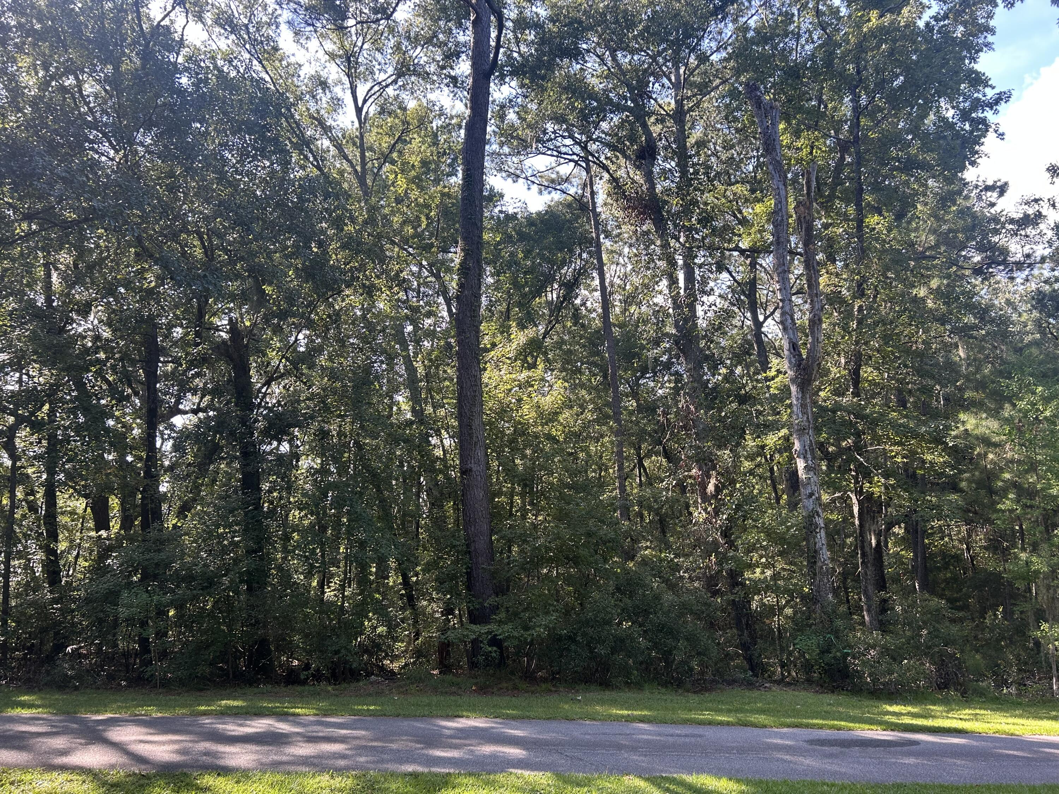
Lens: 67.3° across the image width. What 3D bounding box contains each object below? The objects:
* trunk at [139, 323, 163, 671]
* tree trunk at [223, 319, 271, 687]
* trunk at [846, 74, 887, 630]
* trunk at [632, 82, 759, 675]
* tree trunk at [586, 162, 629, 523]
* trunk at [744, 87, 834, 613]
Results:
[{"bbox_3d":[-8.120,1.950,17.045,0.390,7.540,0.351,0,-14,-25],"label":"trunk"},{"bbox_3d":[-5.775,1.880,16.226,0.506,7.408,0.456,-3,-14,-20],"label":"tree trunk"},{"bbox_3d":[8.551,-1.653,20.343,0.677,14.998,0.609,-2,-14,23],"label":"trunk"},{"bbox_3d":[3.543,-0.963,17.443,0.998,13.512,0.699,-9,-13,12],"label":"trunk"},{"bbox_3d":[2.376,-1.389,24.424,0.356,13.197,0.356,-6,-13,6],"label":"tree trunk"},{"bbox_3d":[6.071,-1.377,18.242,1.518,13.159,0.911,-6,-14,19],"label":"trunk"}]

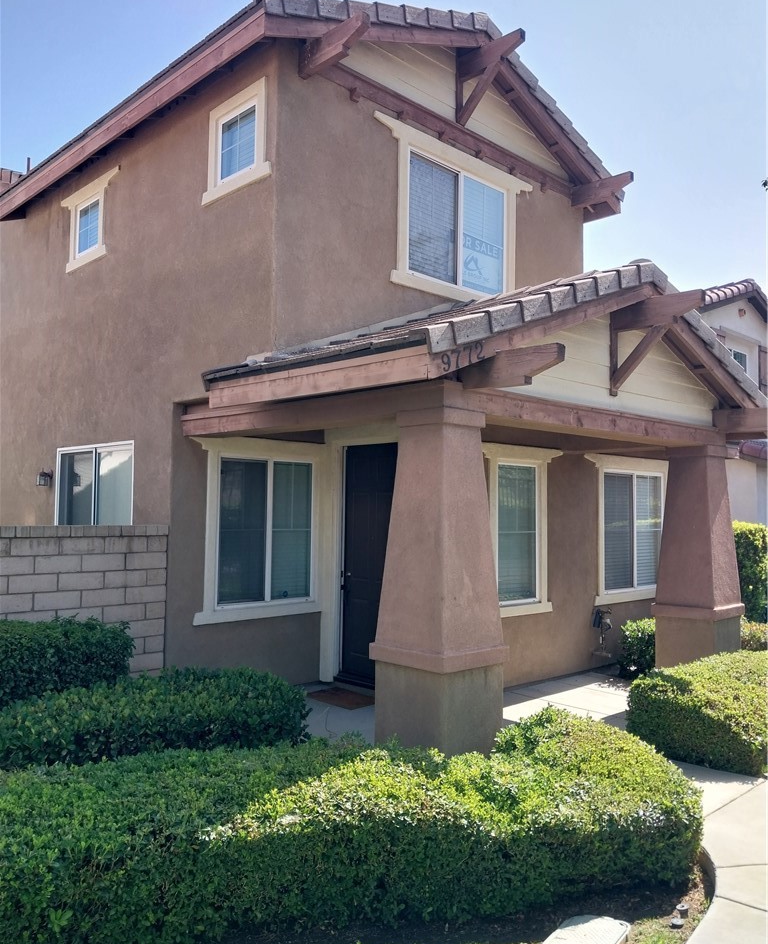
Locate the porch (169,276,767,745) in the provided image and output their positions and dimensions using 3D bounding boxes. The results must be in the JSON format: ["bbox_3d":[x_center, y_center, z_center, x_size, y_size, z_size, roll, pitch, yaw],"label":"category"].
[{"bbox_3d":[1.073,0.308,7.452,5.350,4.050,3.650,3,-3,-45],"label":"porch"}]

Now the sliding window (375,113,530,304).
[{"bbox_3d":[0.766,-2.466,7.802,2.410,1.530,0.140,3,-3,-45],"label":"sliding window"}]

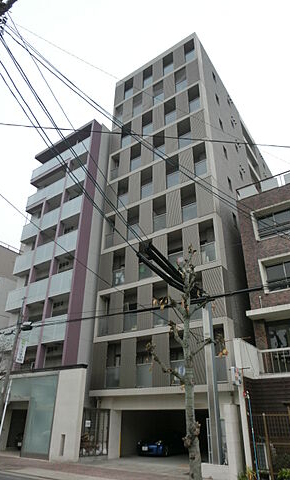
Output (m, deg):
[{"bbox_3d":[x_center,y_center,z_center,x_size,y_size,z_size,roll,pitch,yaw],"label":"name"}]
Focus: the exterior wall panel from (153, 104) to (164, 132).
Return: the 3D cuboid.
[{"bbox_3d":[1.050,-8.707,23.994,0.947,2.448,0.100,-18,-34,31],"label":"exterior wall panel"}]

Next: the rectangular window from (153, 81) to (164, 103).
[{"bbox_3d":[1.133,-11.502,26.280,0.990,2.451,0.120,-17,-34,29],"label":"rectangular window"}]

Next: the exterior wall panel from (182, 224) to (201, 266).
[{"bbox_3d":[2.597,0.355,18.355,1.010,2.508,0.120,-17,-34,29],"label":"exterior wall panel"}]

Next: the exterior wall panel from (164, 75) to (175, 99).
[{"bbox_3d":[1.855,-11.362,24.851,0.920,2.448,0.100,-18,-34,31],"label":"exterior wall panel"}]

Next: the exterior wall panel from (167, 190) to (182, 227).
[{"bbox_3d":[1.793,-1.940,20.277,1.020,2.522,0.120,-17,-34,29],"label":"exterior wall panel"}]

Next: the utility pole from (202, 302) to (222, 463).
[{"bbox_3d":[2.882,6.013,14.584,0.300,6.772,0.300,-18,-35,30],"label":"utility pole"}]

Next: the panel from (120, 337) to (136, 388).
[{"bbox_3d":[-0.796,6.250,16.997,0.960,2.448,0.100,-18,-34,31],"label":"panel"}]

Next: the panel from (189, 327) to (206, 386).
[{"bbox_3d":[2.522,5.380,15.562,1.010,2.494,0.120,-17,-34,29],"label":"panel"}]

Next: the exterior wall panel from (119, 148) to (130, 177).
[{"bbox_3d":[-1.435,-5.506,24.176,0.956,2.448,0.100,-18,-34,31],"label":"exterior wall panel"}]

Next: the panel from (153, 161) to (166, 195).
[{"bbox_3d":[0.973,-4.294,22.758,1.020,2.551,0.100,-18,-35,30],"label":"panel"}]

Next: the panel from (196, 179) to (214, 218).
[{"bbox_3d":[3.386,-2.290,18.476,0.945,2.448,0.100,-18,-34,31],"label":"panel"}]

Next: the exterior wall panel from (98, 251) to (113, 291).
[{"bbox_3d":[-2.387,1.983,21.271,0.997,2.536,0.120,-17,-34,29],"label":"exterior wall panel"}]

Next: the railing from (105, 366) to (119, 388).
[{"bbox_3d":[-1.735,7.486,18.075,0.998,1.120,0.080,-18,-35,30],"label":"railing"}]

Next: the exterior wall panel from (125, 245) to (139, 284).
[{"bbox_3d":[-0.822,1.429,20.845,1.051,2.551,0.100,-18,-35,30],"label":"exterior wall panel"}]

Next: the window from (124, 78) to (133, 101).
[{"bbox_3d":[-1.409,-13.736,30.241,0.998,2.551,0.120,-18,-35,30],"label":"window"}]

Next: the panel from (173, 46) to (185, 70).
[{"bbox_3d":[2.819,-14.522,26.625,1.010,2.522,0.120,-17,-34,29],"label":"panel"}]

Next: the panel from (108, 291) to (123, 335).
[{"bbox_3d":[-1.571,4.109,18.834,0.984,2.447,0.100,-18,-34,31],"label":"panel"}]

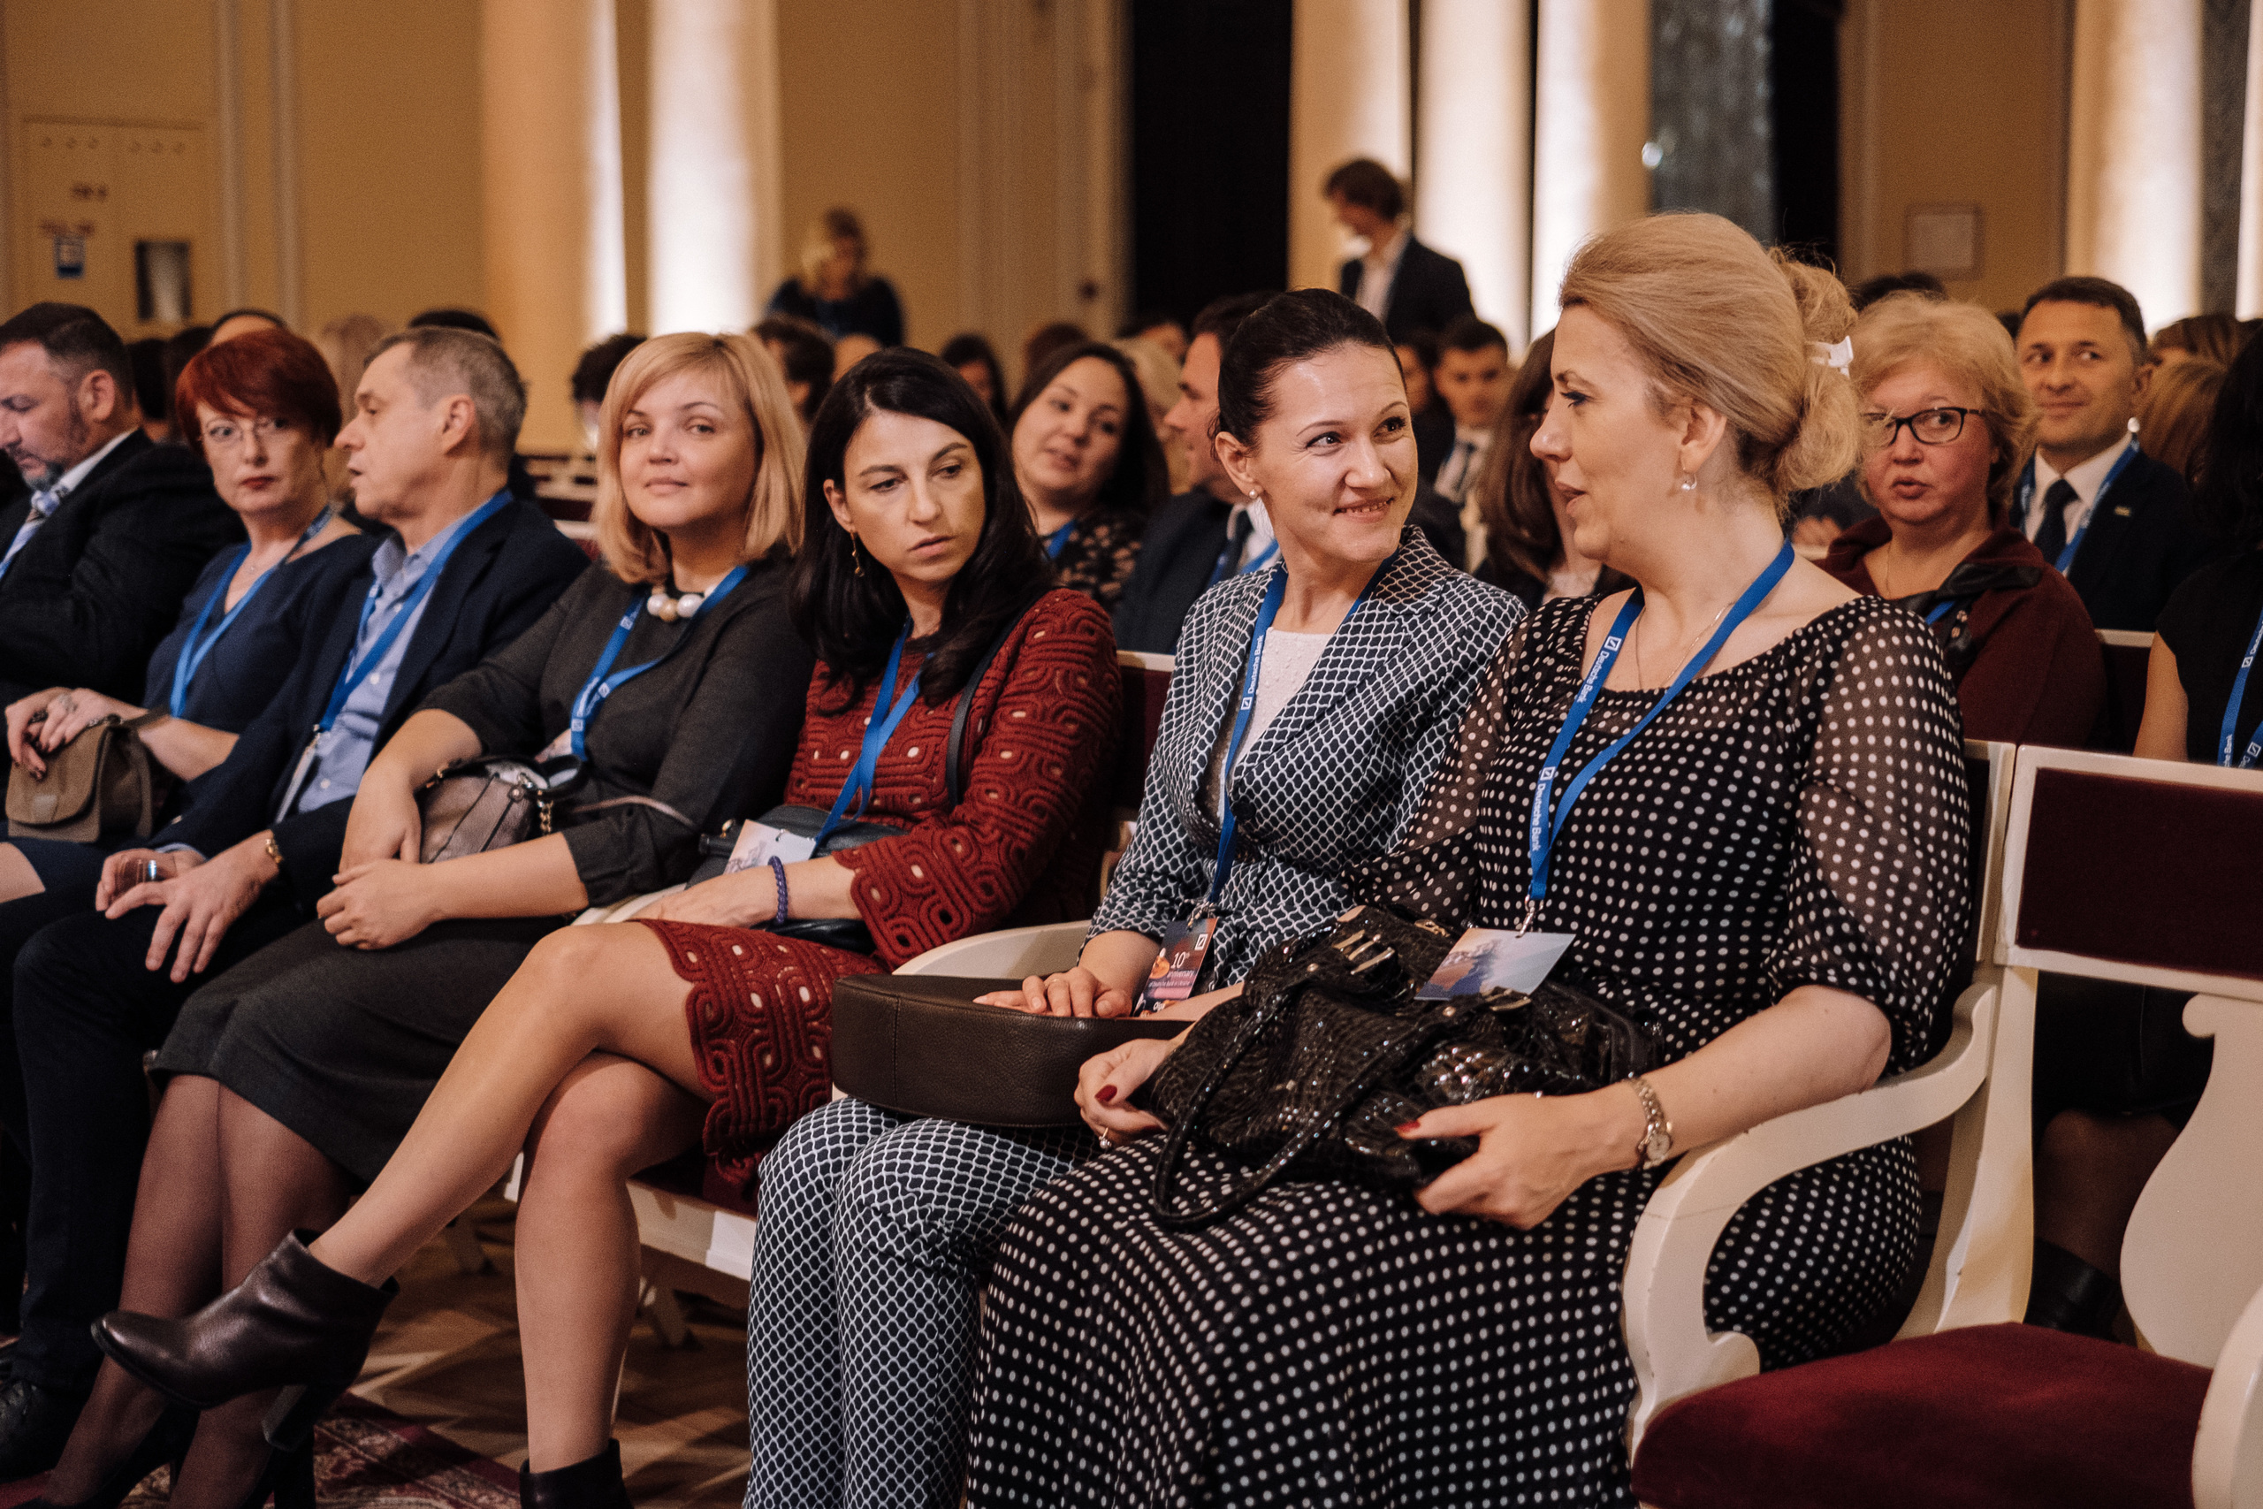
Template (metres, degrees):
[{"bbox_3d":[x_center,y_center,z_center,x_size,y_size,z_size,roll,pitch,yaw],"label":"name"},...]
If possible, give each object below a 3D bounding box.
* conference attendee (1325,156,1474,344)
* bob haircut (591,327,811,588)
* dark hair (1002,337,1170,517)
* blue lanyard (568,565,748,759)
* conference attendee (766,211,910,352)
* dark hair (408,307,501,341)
[{"bbox_3d":[0.733,-0.718,9.000,0.320,1.780,0.500,-4,7,-37],"label":"conference attendee"},{"bbox_3d":[-0.480,-0.329,3.700,0.225,0.275,0.230,1,6,14],"label":"bob haircut"},{"bbox_3d":[-0.061,-0.459,4.720,0.220,0.250,0.210,11,6,-10],"label":"dark hair"},{"bbox_3d":[-0.514,-0.099,3.620,0.180,0.240,0.220,4,7,37],"label":"blue lanyard"},{"bbox_3d":[-0.818,-0.681,9.200,0.460,1.670,0.300,1,6,8],"label":"conference attendee"},{"bbox_3d":[-1.173,-0.669,5.750,0.200,0.200,0.175,-5,8,-40],"label":"dark hair"}]

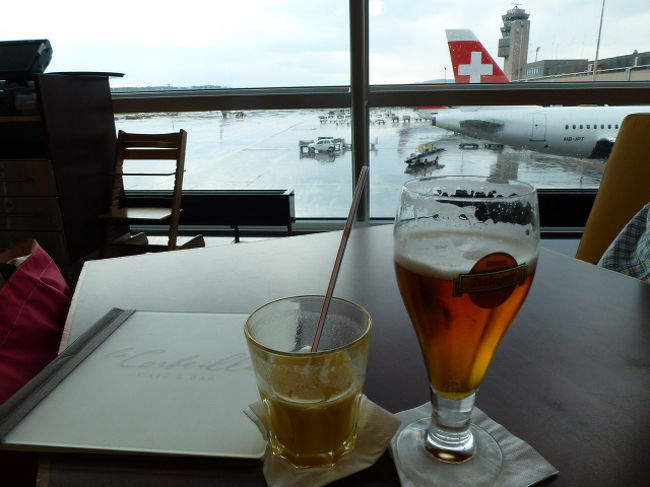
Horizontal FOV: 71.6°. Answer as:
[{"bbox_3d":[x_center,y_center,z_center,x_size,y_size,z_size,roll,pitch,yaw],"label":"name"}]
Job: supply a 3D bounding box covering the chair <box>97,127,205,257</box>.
[{"bbox_3d":[-1.108,-0.280,2.790,0.460,0.790,0.500,2,18,11],"label":"chair"}]

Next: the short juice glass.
[{"bbox_3d":[-0.009,0.098,0.317,0.085,0.094,0.085,-2,18,0],"label":"short juice glass"}]

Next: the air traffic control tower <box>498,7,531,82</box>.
[{"bbox_3d":[71.888,-70.288,173.267,10.200,36.400,9.600,-4,18,-6],"label":"air traffic control tower"}]

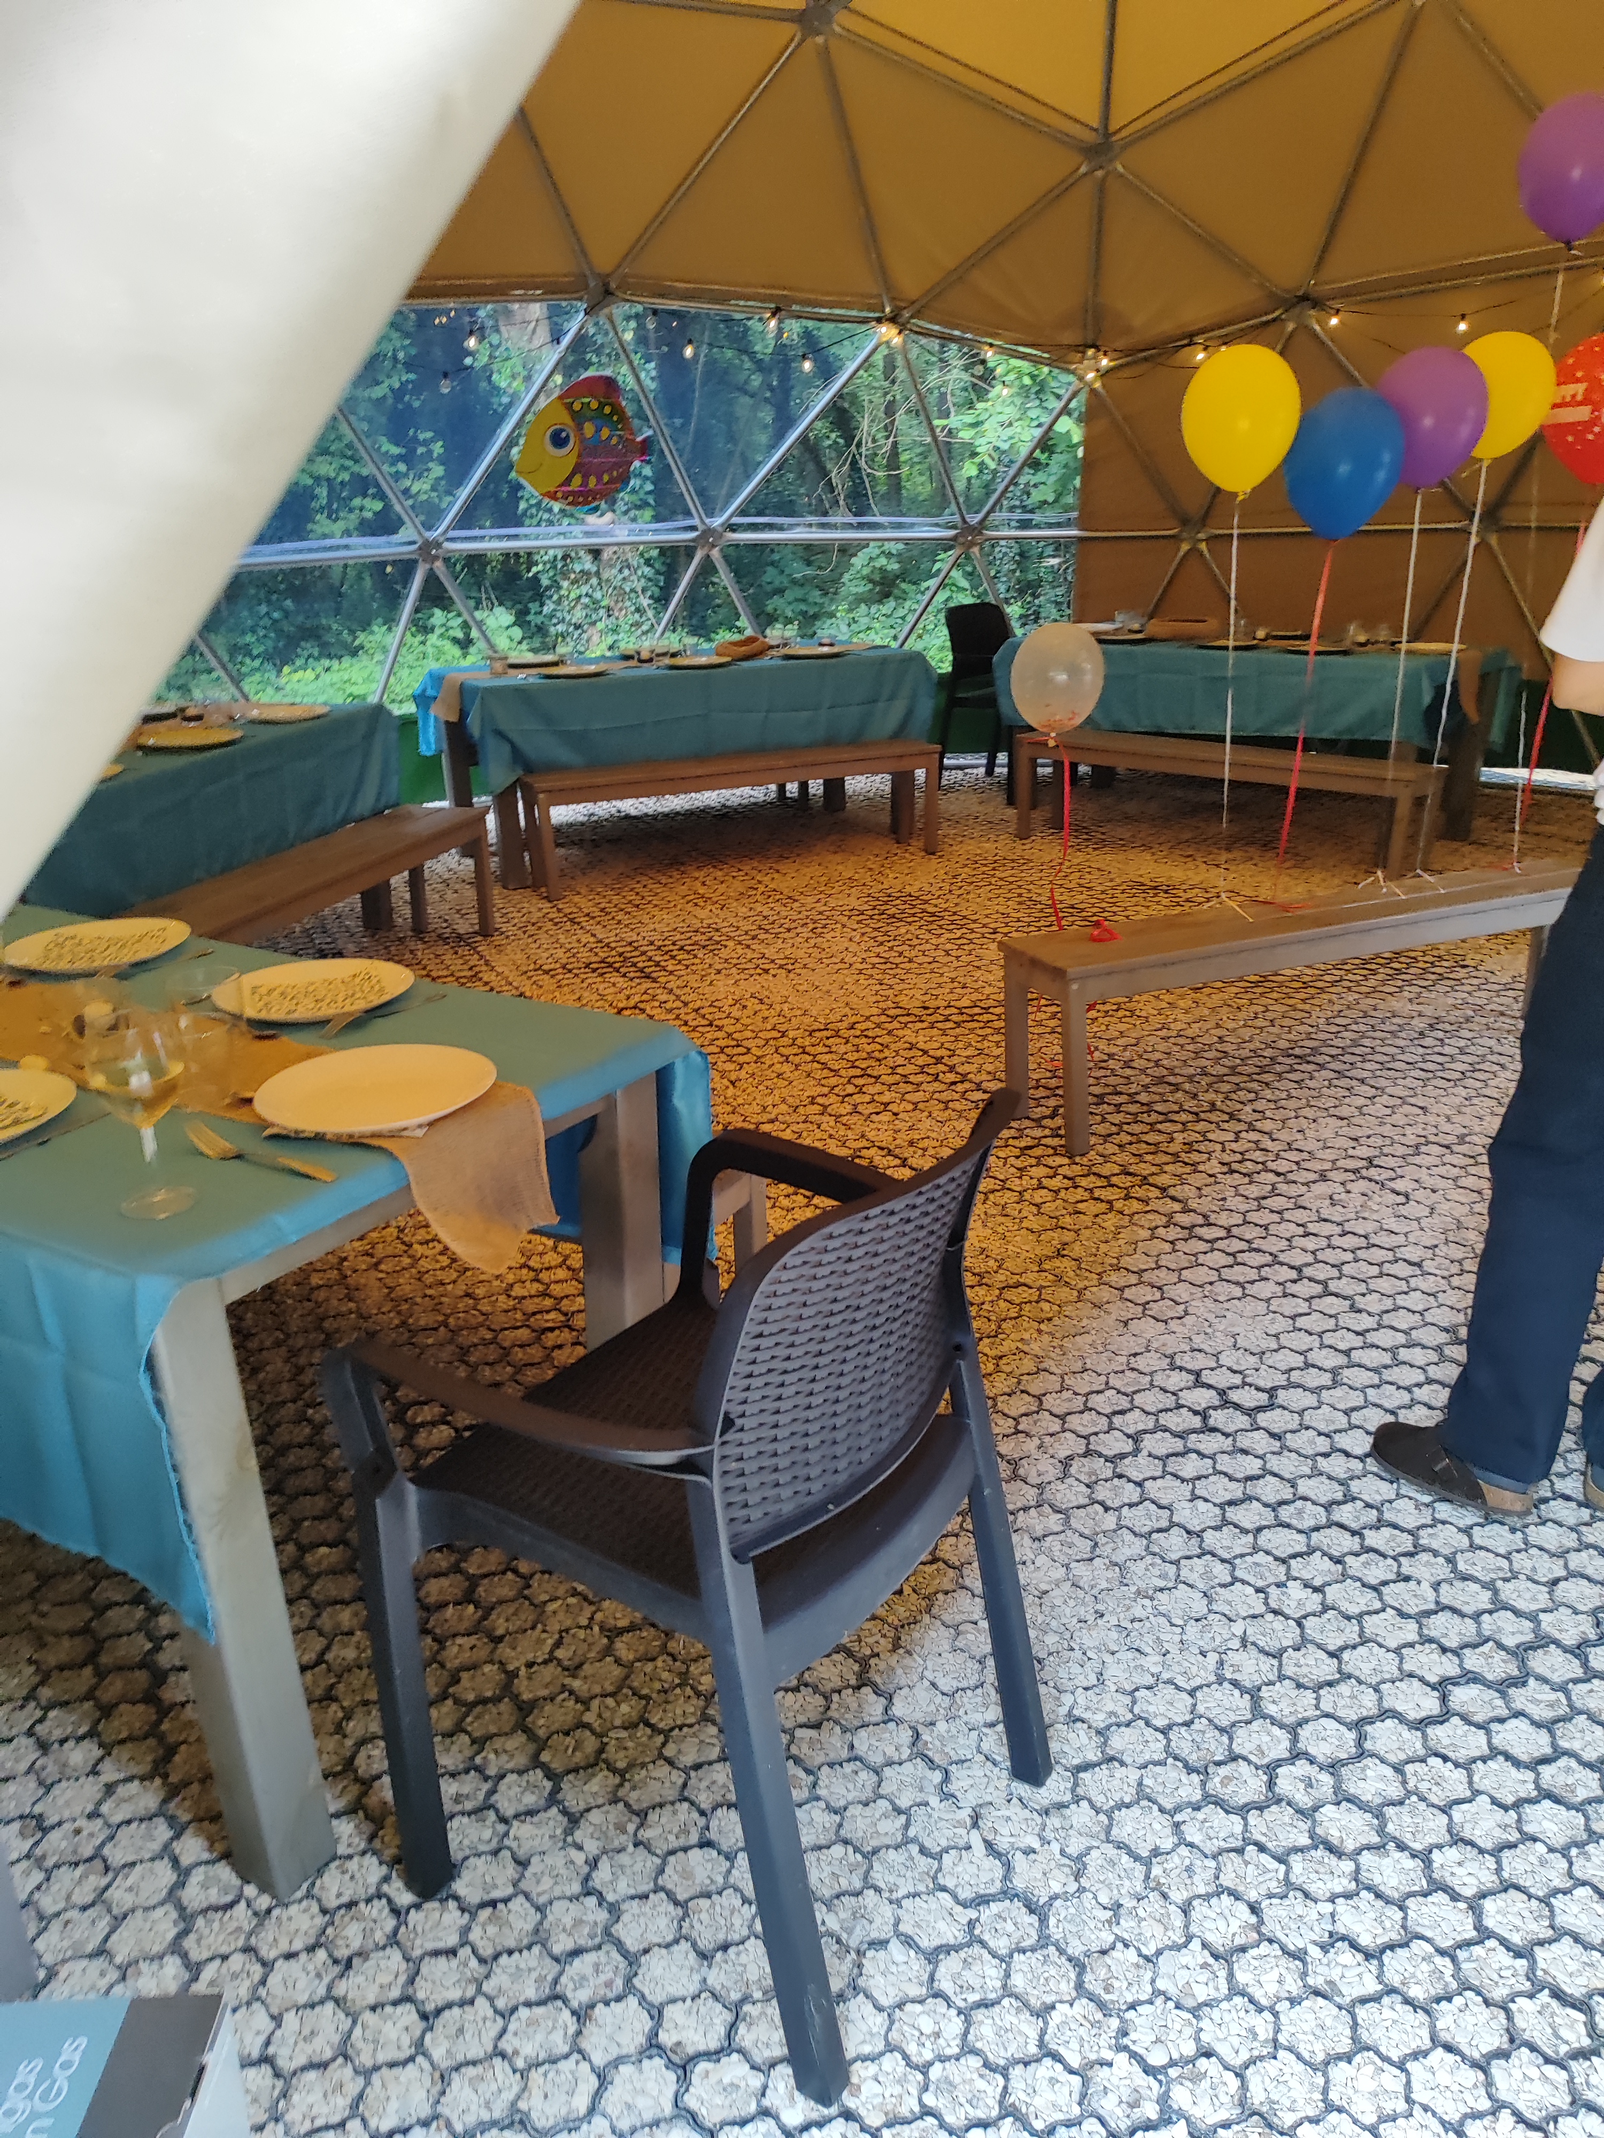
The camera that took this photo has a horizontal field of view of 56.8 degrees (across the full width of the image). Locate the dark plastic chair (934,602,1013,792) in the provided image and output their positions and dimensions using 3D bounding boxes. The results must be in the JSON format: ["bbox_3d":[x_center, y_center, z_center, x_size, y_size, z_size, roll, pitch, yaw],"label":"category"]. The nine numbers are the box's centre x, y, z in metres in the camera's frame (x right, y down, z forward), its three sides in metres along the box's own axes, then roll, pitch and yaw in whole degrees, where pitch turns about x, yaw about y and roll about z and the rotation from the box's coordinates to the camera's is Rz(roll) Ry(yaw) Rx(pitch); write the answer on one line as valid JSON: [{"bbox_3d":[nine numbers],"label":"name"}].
[{"bbox_3d":[1.043,-1.843,7.475,0.570,0.870,0.590,16,27,39],"label":"dark plastic chair"}]

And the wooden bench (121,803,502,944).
[{"bbox_3d":[-1.443,-0.404,4.515,0.315,0.450,1.730,3,22,13],"label":"wooden bench"}]

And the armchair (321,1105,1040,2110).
[{"bbox_3d":[-0.071,0.463,1.597,0.565,0.870,0.600,12,25,33],"label":"armchair"}]

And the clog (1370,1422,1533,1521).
[{"bbox_3d":[1.003,0.580,2.269,0.250,0.100,0.100,17,28,40],"label":"clog"}]

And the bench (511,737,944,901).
[{"bbox_3d":[-0.265,-1.045,6.125,1.730,0.450,0.315,-10,22,-21],"label":"bench"}]

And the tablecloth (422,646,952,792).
[{"bbox_3d":[-0.541,-1.567,6.484,2.070,0.400,0.980,-10,22,-20],"label":"tablecloth"}]

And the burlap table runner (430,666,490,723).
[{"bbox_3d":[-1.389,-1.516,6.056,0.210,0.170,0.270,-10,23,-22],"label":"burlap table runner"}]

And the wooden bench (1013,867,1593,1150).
[{"bbox_3d":[1.353,-0.193,3.787,1.730,0.450,0.315,-10,22,-19],"label":"wooden bench"}]

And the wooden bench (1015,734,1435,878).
[{"bbox_3d":[1.683,-1.077,6.064,1.730,0.450,0.315,17,28,40],"label":"wooden bench"}]

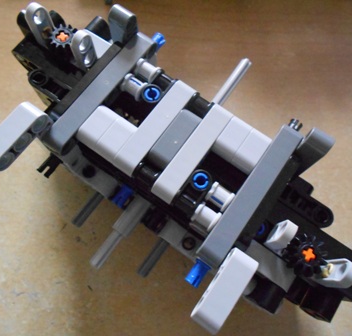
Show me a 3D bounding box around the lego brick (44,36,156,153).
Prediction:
[{"bbox_3d":[-0.027,-0.028,0.124,0.008,0.008,0.056,35,75,8],"label":"lego brick"}]

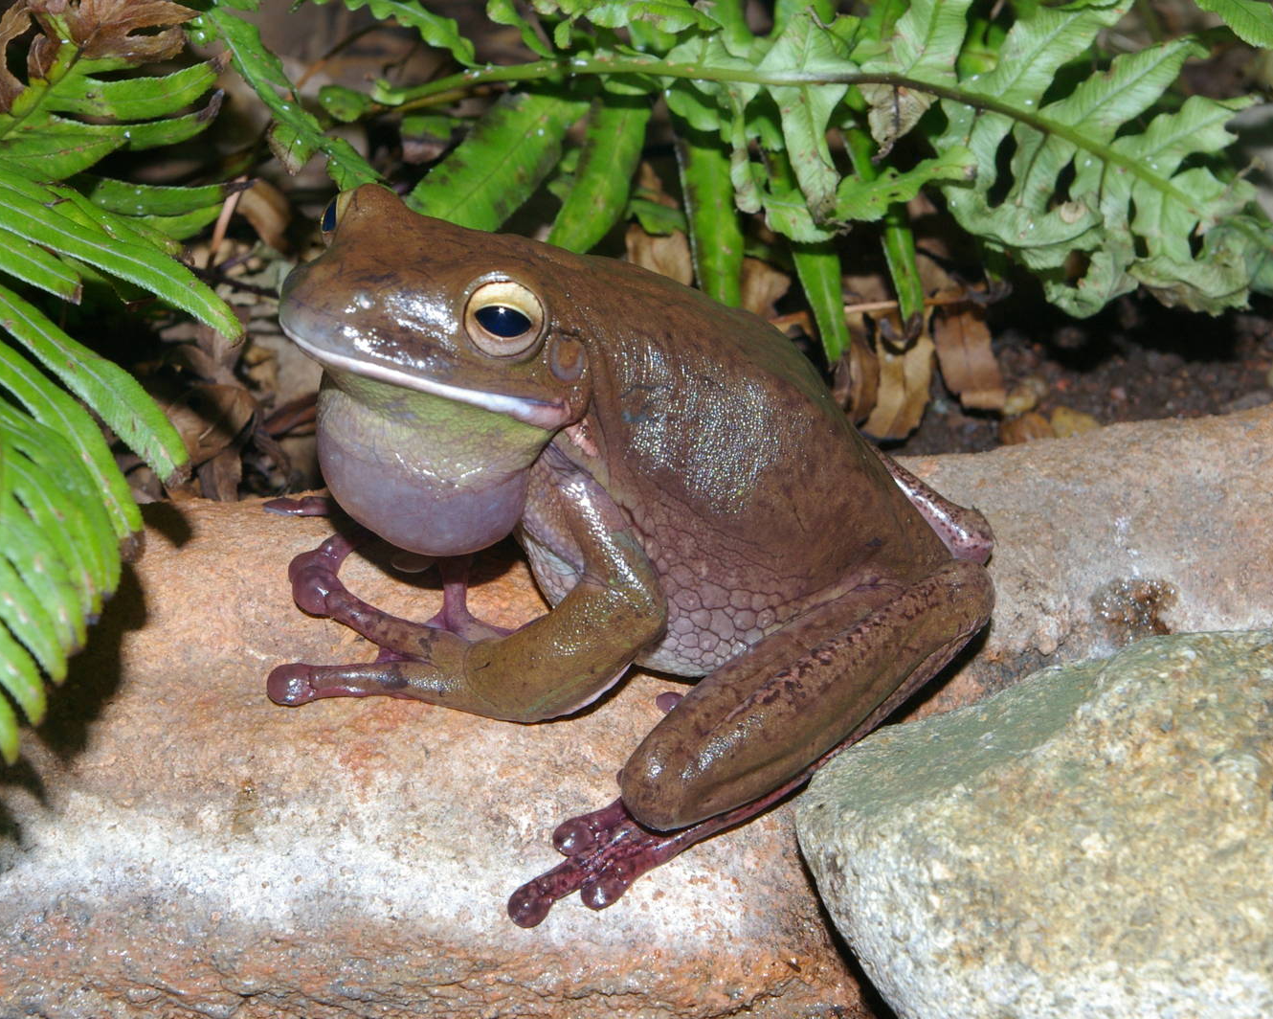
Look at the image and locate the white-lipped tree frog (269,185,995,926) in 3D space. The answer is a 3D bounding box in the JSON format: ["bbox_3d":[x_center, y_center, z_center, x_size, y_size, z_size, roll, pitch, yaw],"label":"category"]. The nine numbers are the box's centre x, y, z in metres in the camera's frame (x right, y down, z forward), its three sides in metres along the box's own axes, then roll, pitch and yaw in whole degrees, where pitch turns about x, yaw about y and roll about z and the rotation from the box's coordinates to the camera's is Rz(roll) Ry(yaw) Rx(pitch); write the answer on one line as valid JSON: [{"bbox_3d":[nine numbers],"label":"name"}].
[{"bbox_3d":[-0.001,-0.002,0.400,0.084,0.061,0.074,-11,36,-15],"label":"white-lipped tree frog"}]

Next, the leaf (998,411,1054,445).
[{"bbox_3d":[0.062,-0.013,0.557,0.009,0.005,0.009,0,35,0],"label":"leaf"}]

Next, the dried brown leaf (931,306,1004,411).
[{"bbox_3d":[0.053,-0.024,0.560,0.010,0.006,0.018,-11,76,6],"label":"dried brown leaf"}]

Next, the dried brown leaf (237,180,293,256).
[{"bbox_3d":[-0.064,-0.051,0.600,0.008,0.015,0.007,-24,-3,-4],"label":"dried brown leaf"}]

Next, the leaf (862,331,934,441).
[{"bbox_3d":[0.041,-0.019,0.550,0.009,0.006,0.018,5,77,4],"label":"leaf"}]

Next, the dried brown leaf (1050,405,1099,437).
[{"bbox_3d":[0.070,-0.014,0.560,0.009,0.005,0.009,0,35,0],"label":"dried brown leaf"}]

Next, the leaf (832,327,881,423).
[{"bbox_3d":[0.035,-0.021,0.550,0.007,0.006,0.018,-4,77,4],"label":"leaf"}]

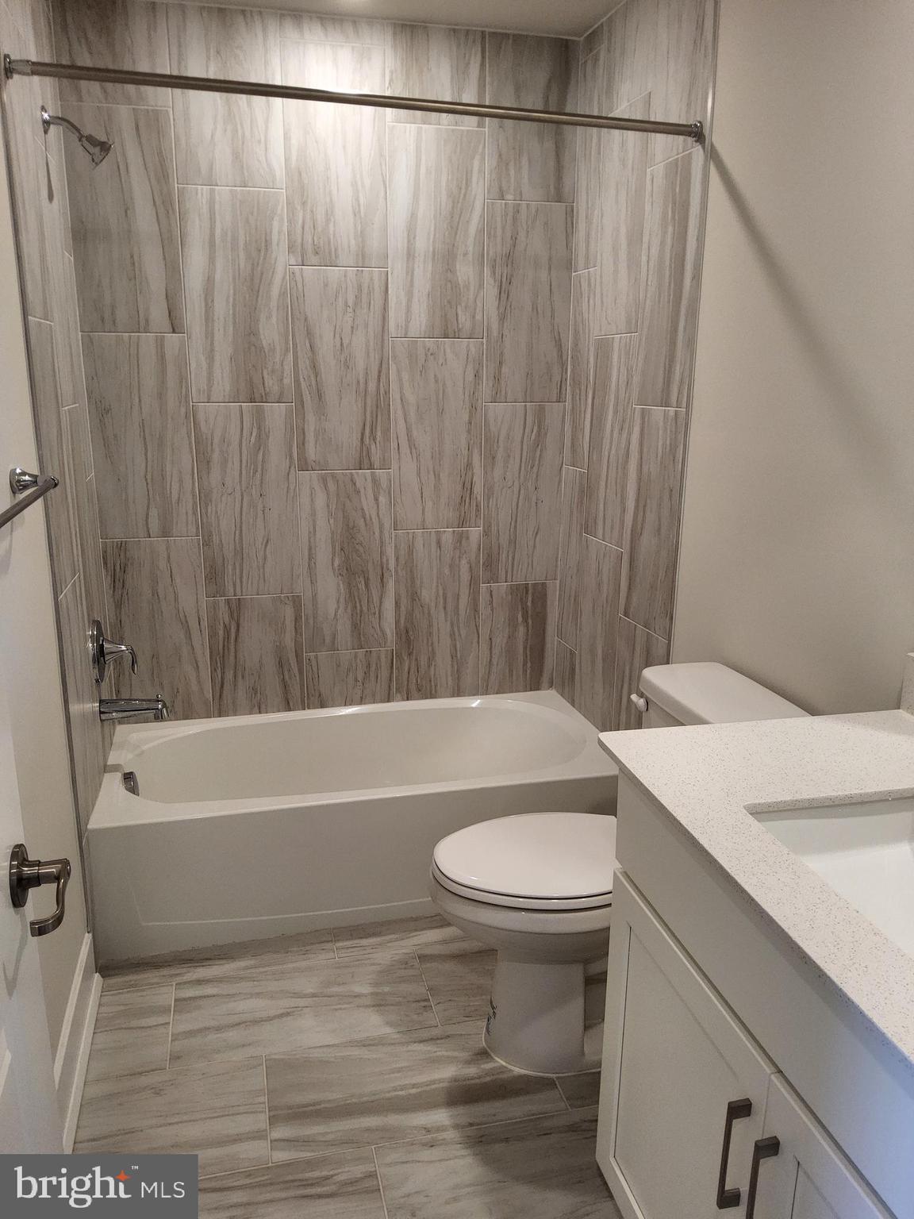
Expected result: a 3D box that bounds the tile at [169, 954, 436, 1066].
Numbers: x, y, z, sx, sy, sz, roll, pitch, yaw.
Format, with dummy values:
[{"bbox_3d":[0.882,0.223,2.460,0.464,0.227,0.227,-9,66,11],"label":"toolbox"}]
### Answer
[{"bbox_3d":[-0.369,0.956,2.125,0.606,0.010,0.295,-3,15,-14],"label":"tile"}]

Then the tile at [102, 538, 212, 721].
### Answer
[{"bbox_3d":[-0.955,0.071,2.823,0.295,0.601,0.010,-3,15,-13],"label":"tile"}]

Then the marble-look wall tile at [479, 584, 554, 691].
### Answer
[{"bbox_3d":[0.223,0.101,3.120,0.292,0.403,0.010,-3,15,-14],"label":"marble-look wall tile"}]

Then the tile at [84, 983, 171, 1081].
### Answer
[{"bbox_3d":[-0.760,0.990,2.067,0.178,0.010,0.298,-3,15,-13],"label":"tile"}]

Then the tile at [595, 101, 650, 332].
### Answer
[{"bbox_3d":[0.465,-1.090,2.494,0.010,0.605,0.310,-3,15,-14],"label":"tile"}]

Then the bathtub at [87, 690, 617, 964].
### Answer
[{"bbox_3d":[-0.279,0.604,2.755,1.509,0.386,0.721,-3,15,-13],"label":"bathtub"}]

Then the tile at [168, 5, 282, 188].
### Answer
[{"bbox_3d":[-0.657,-1.460,2.522,0.305,0.468,0.010,-3,15,-13],"label":"tile"}]

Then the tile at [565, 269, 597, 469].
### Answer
[{"bbox_3d":[0.402,-0.766,2.853,0.010,0.611,0.181,-4,15,-15],"label":"tile"}]

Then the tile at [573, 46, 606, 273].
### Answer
[{"bbox_3d":[0.406,-1.360,2.698,0.010,0.611,0.181,-4,15,-15],"label":"tile"}]

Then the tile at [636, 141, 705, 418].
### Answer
[{"bbox_3d":[0.546,-0.837,2.290,0.010,0.608,0.285,-3,15,-15],"label":"tile"}]

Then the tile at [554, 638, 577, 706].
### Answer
[{"bbox_3d":[0.396,0.220,3.109,0.010,0.194,0.181,-4,15,-15],"label":"tile"}]

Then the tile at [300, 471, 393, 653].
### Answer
[{"bbox_3d":[-0.361,-0.153,2.902,0.303,0.605,0.010,-3,15,-14],"label":"tile"}]

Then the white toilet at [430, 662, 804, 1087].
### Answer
[{"bbox_3d":[0.307,0.583,1.957,0.727,0.806,0.430,-3,15,-14],"label":"white toilet"}]

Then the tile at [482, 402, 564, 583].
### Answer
[{"bbox_3d":[0.226,-0.389,2.993,0.292,0.605,0.010,-3,15,-14],"label":"tile"}]

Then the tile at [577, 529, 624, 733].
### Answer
[{"bbox_3d":[0.461,0.085,2.827,0.010,0.608,0.304,-3,15,-15],"label":"tile"}]

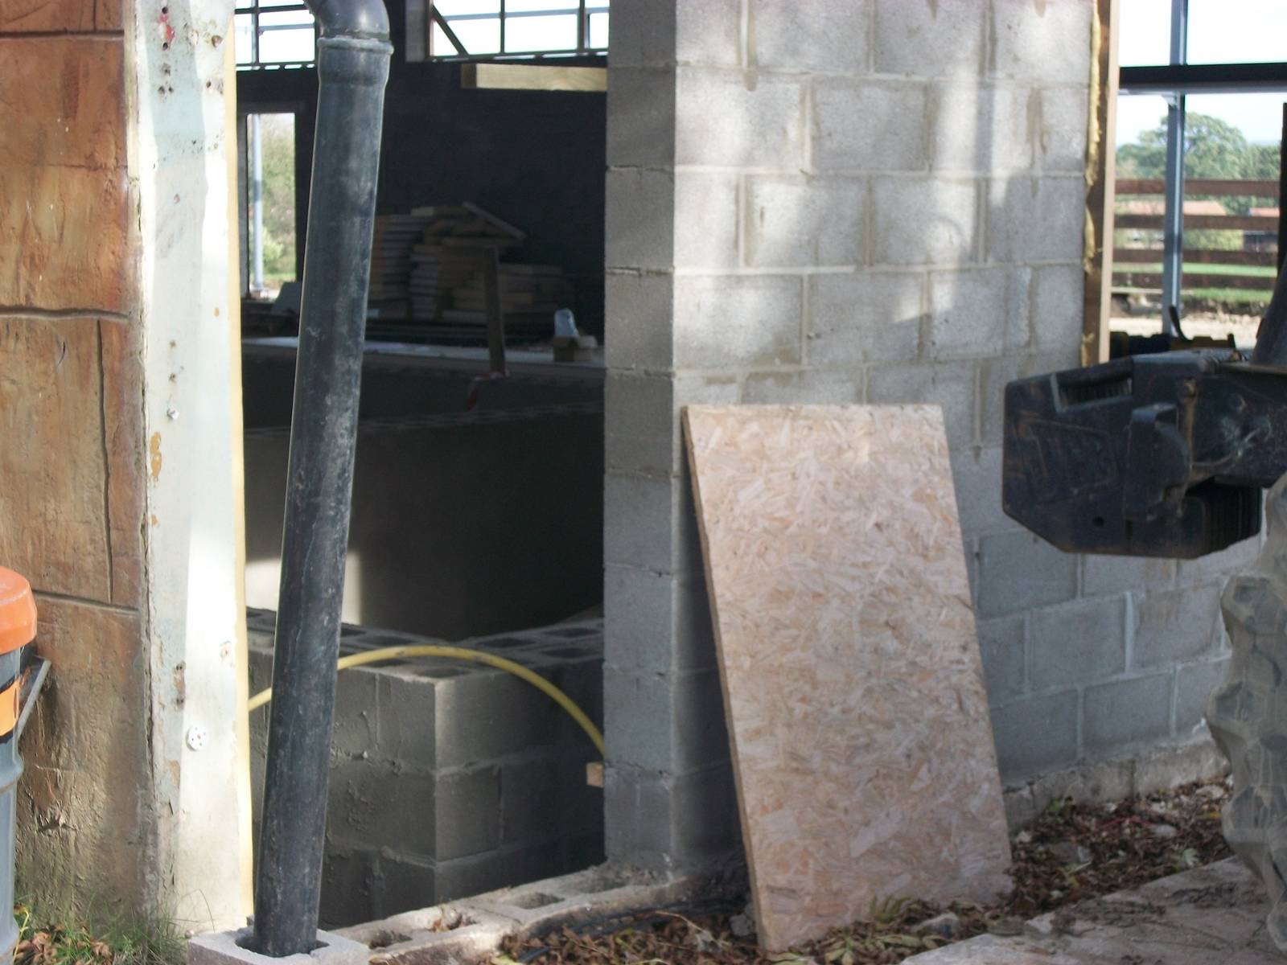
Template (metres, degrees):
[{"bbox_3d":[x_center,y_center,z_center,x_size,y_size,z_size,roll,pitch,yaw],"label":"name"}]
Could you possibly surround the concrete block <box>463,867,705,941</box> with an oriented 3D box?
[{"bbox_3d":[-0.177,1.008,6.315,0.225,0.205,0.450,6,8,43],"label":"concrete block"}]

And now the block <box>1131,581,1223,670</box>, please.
[{"bbox_3d":[1.387,0.391,7.979,0.215,0.215,0.440,6,8,44],"label":"block"}]

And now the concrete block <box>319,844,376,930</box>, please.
[{"bbox_3d":[-0.749,0.993,7.314,0.440,0.215,0.215,6,9,43],"label":"concrete block"}]

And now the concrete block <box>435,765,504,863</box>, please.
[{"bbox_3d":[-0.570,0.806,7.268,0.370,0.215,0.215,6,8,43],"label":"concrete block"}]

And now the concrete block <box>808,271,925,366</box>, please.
[{"bbox_3d":[0.455,-0.406,6.875,0.215,0.215,0.440,6,8,43],"label":"concrete block"}]

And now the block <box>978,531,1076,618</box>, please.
[{"bbox_3d":[0.917,0.217,7.431,0.215,0.215,0.440,6,8,43],"label":"block"}]

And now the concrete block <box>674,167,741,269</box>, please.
[{"bbox_3d":[0.067,-0.590,6.449,0.215,0.215,0.215,6,9,43],"label":"concrete block"}]

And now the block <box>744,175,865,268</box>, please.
[{"bbox_3d":[0.301,-0.618,6.734,0.215,0.215,0.440,6,8,44],"label":"block"}]

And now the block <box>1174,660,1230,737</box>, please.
[{"bbox_3d":[1.542,0.601,8.164,0.215,0.215,0.440,6,8,44],"label":"block"}]

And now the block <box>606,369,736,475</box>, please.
[{"bbox_3d":[0.065,-0.143,6.498,0.215,0.215,0.215,6,9,43],"label":"block"}]

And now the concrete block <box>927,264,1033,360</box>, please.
[{"bbox_3d":[0.764,-0.442,7.202,0.215,0.215,0.440,6,9,43],"label":"concrete block"}]

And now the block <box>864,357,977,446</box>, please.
[{"bbox_3d":[0.609,-0.199,7.060,0.215,0.215,0.440,6,8,43],"label":"block"}]

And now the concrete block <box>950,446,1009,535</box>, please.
[{"bbox_3d":[0.763,0.009,7.246,0.215,0.215,0.440,6,8,43],"label":"concrete block"}]

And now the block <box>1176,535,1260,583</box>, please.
[{"bbox_3d":[1.537,0.145,8.085,0.215,0.215,0.440,6,9,43],"label":"block"}]

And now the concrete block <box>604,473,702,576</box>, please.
[{"bbox_3d":[0.140,0.073,6.599,0.215,0.215,0.440,6,8,43],"label":"concrete block"}]

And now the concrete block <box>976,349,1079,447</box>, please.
[{"bbox_3d":[0.919,-0.235,7.389,0.215,0.215,0.440,6,9,43],"label":"concrete block"}]

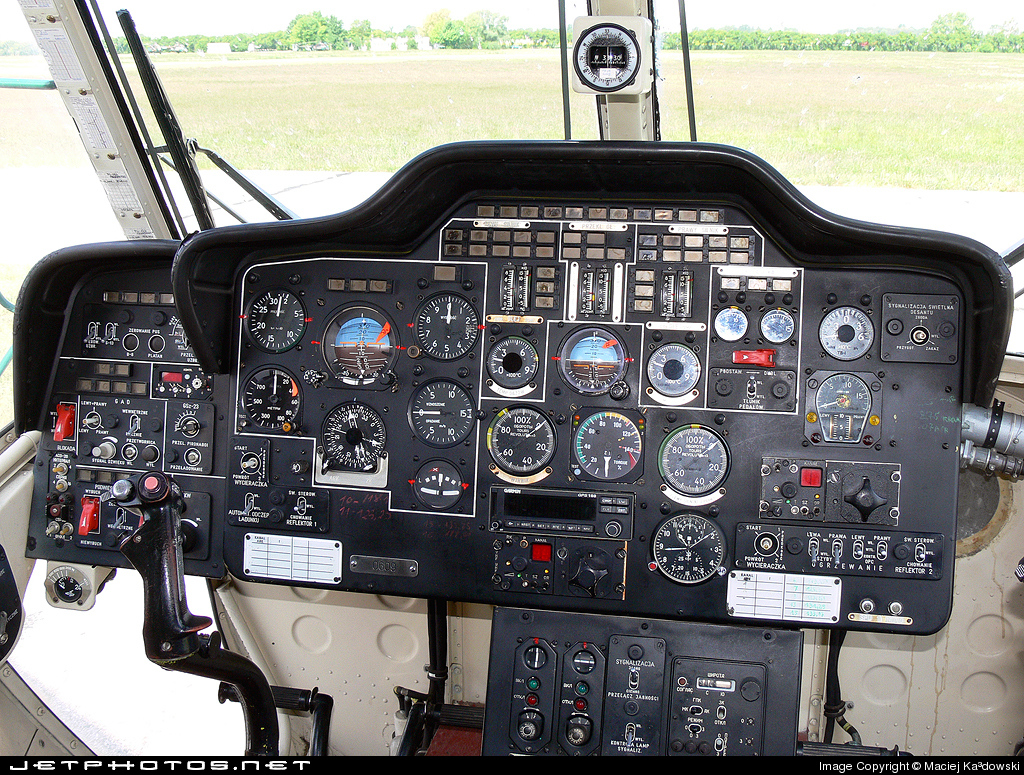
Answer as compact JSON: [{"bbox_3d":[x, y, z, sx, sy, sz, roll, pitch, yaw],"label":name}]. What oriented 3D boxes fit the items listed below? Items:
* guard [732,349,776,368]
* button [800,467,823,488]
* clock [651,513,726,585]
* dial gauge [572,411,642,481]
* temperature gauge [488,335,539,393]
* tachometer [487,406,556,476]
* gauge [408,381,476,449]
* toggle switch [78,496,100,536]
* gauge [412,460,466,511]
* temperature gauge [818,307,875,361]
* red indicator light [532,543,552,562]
[{"bbox_3d":[0.259,-0.031,1.111,0.045,0.019,0.022,3,-1,9],"label":"guard"},{"bbox_3d":[0.318,0.096,1.102,0.022,0.021,0.010,3,-1,9],"label":"button"},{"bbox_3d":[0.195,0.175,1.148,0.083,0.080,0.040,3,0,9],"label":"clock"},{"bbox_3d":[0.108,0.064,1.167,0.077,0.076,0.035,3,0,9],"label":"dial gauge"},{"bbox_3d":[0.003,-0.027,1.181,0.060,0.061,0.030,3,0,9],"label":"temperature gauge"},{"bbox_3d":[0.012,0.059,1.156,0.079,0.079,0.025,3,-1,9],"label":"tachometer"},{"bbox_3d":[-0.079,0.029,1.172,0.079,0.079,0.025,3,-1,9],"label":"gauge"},{"bbox_3d":[-0.496,0.152,1.222,0.018,0.044,0.023,3,-1,12],"label":"toggle switch"},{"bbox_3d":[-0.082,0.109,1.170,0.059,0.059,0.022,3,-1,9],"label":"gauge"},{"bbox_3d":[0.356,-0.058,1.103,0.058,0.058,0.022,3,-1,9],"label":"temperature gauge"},{"bbox_3d":[0.033,0.183,1.147,0.023,0.021,0.012,3,-1,9],"label":"red indicator light"}]

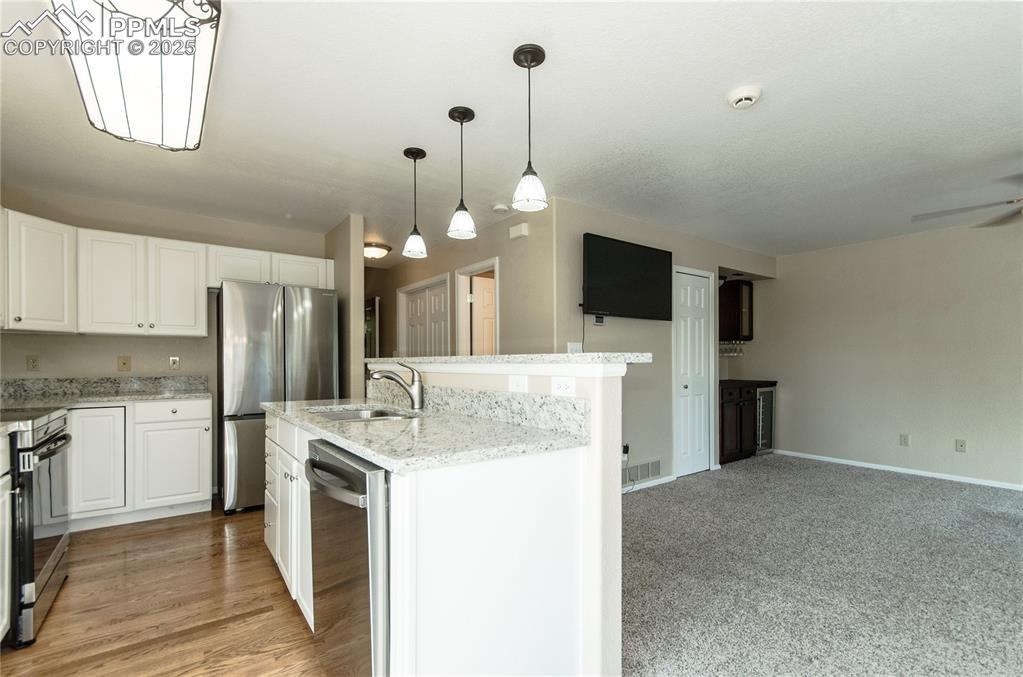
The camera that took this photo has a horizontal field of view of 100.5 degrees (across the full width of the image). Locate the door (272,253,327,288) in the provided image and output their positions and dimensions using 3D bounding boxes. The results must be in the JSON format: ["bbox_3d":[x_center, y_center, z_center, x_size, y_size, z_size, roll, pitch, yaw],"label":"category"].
[{"bbox_3d":[-1.951,-0.584,3.917,0.455,0.345,0.025,1,-2,-37],"label":"door"}]

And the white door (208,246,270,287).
[{"bbox_3d":[-2.320,-0.591,3.642,0.460,0.350,0.025,1,-2,-37],"label":"white door"}]

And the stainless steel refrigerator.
[{"bbox_3d":[-2.059,0.479,3.769,0.870,1.770,0.720,2,-4,-41],"label":"stainless steel refrigerator"}]

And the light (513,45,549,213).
[{"bbox_3d":[0.077,-0.864,1.755,0.147,0.650,0.147,0,-3,0],"label":"light"}]

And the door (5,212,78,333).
[{"bbox_3d":[-3.175,-0.432,2.893,0.025,0.755,0.390,0,-2,8],"label":"door"}]

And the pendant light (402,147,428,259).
[{"bbox_3d":[-0.591,-0.826,2.596,0.152,0.635,0.152,2,-4,-38],"label":"pendant light"}]

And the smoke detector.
[{"bbox_3d":[1.122,-1.153,2.039,0.150,0.050,0.150,0,-3,0],"label":"smoke detector"}]

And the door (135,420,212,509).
[{"bbox_3d":[-2.517,0.928,3.165,0.450,0.590,0.030,2,-4,-41],"label":"door"}]

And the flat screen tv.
[{"bbox_3d":[1.052,-0.499,3.716,1.180,0.655,0.060,2,-4,-38],"label":"flat screen tv"}]

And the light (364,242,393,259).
[{"bbox_3d":[-1.400,-0.910,4.346,0.370,0.160,0.370,2,-4,-38],"label":"light"}]

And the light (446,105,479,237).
[{"bbox_3d":[-0.255,-0.850,2.179,0.153,0.633,0.153,0,-3,0],"label":"light"}]

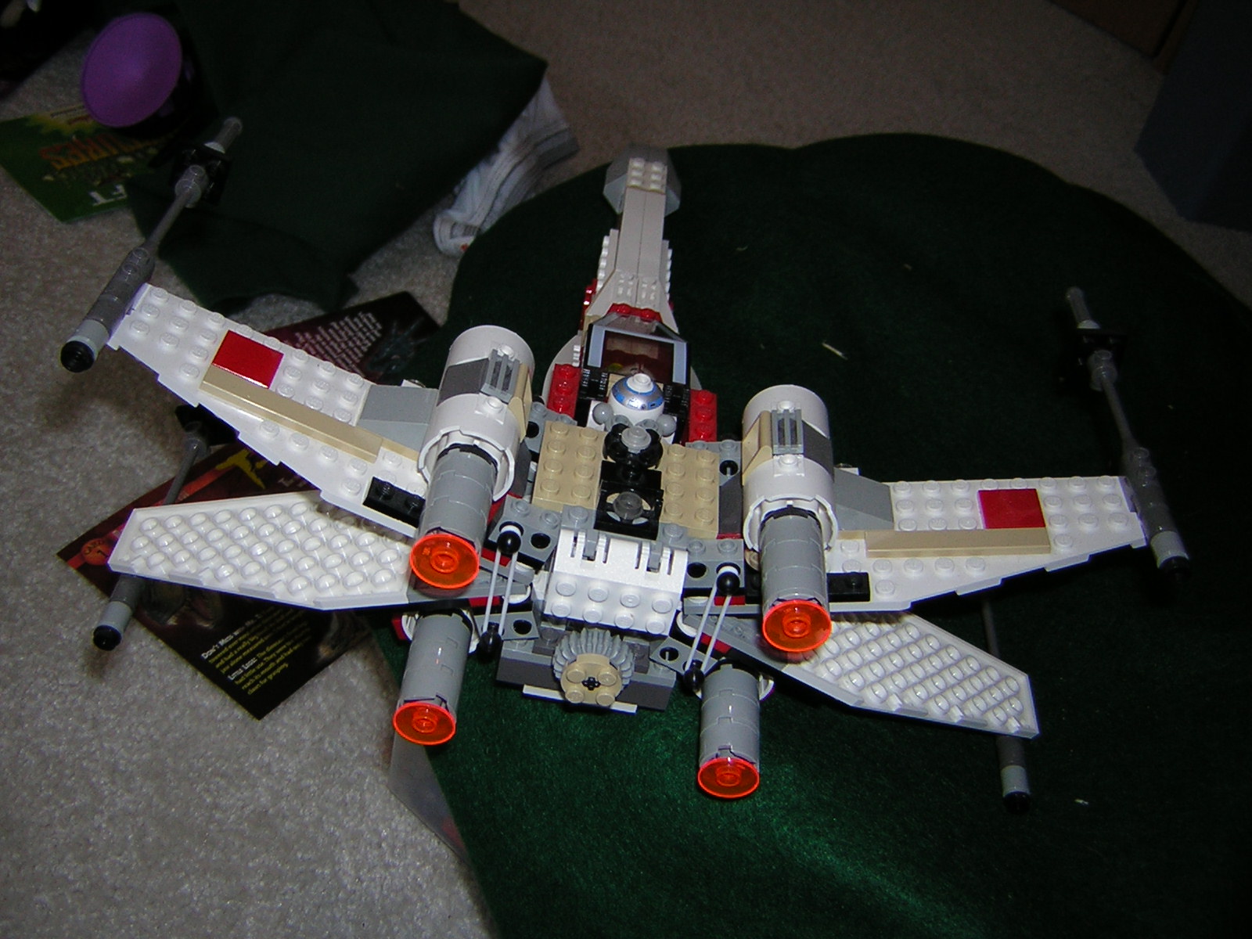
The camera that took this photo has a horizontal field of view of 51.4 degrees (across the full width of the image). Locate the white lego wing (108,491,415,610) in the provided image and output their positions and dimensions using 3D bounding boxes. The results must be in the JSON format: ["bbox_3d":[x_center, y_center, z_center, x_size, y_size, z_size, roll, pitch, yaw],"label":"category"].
[{"bbox_3d":[-0.104,0.025,0.375,0.096,0.005,0.048,-6,39,8],"label":"white lego wing"}]

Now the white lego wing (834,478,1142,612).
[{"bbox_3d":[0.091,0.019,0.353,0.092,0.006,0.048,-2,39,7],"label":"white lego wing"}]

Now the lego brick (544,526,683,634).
[{"bbox_3d":[-0.003,0.029,0.323,0.032,0.022,0.011,10,41,-4],"label":"lego brick"}]

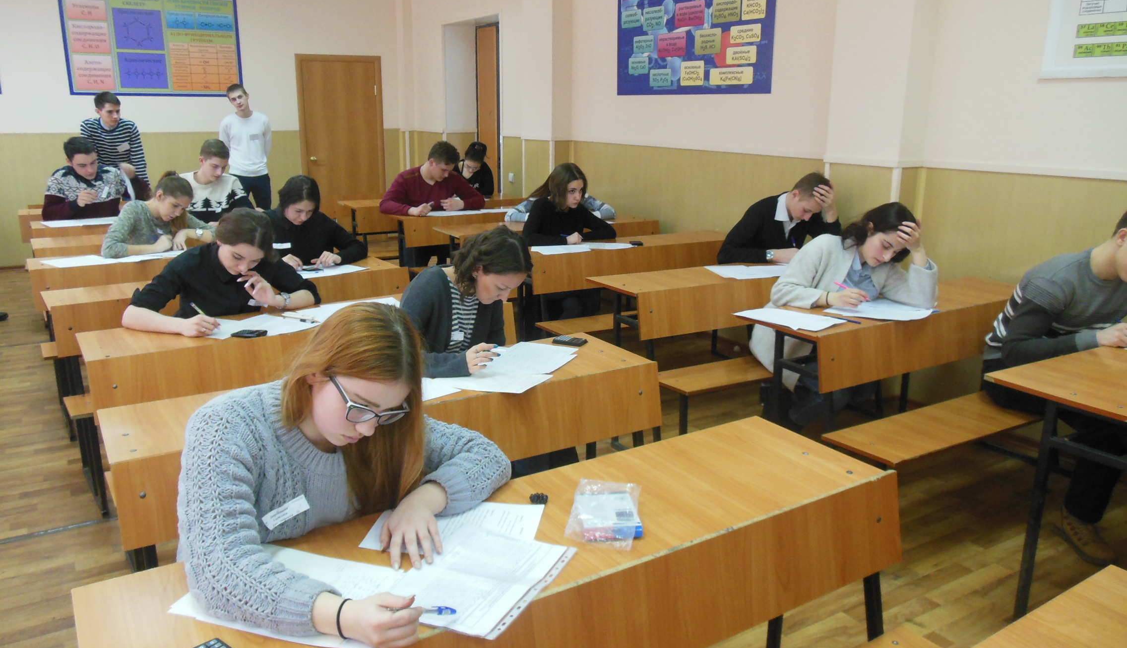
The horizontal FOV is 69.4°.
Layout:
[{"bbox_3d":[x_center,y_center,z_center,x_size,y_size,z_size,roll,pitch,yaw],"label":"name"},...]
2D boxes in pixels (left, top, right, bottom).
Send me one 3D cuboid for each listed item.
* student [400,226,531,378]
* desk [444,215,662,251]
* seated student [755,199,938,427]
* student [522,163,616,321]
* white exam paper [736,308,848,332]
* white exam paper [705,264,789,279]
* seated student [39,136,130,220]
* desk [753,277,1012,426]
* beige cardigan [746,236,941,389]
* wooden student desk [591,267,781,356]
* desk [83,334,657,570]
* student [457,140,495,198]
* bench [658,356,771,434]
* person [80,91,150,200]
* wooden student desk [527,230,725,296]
[{"bbox_3d":[-0.365,0.239,2.850,0.520,1.160,0.700,-13,20,-42],"label":"student"},{"bbox_3d":[-0.068,-0.282,5.381,1.510,0.750,0.410,-9,17,-32],"label":"desk"},{"bbox_3d":[1.129,0.064,3.446,0.620,1.180,0.740,-6,16,-26],"label":"seated student"},{"bbox_3d":[-0.027,-0.382,5.076,0.630,1.225,0.700,-8,17,-31],"label":"student"},{"bbox_3d":[0.884,-0.023,3.151,0.235,0.006,0.315,-12,20,-40],"label":"white exam paper"},{"bbox_3d":[0.974,-0.264,4.093,0.440,0.005,0.320,-2,15,-11],"label":"white exam paper"},{"bbox_3d":[-3.345,-0.657,5.769,0.560,1.310,0.700,-10,18,-35],"label":"seated student"},{"bbox_3d":[1.457,0.275,3.543,1.535,0.765,0.420,-8,17,-31],"label":"desk"},{"bbox_3d":[1.130,-0.046,3.464,0.680,0.670,0.560,-5,16,-20],"label":"beige cardigan"},{"bbox_3d":[0.834,0.098,4.070,1.510,0.750,0.410,-9,17,-32],"label":"wooden student desk"},{"bbox_3d":[-0.461,0.538,2.446,1.537,0.754,0.440,-8,17,-31],"label":"desk"},{"bbox_3d":[-0.894,-1.083,7.673,0.550,1.245,0.720,-8,17,-31],"label":"student"},{"bbox_3d":[1.068,0.365,3.865,1.510,0.410,0.270,-8,17,-31],"label":"bench"},{"bbox_3d":[-3.541,-1.017,6.531,0.500,1.637,0.400,-13,20,-42],"label":"person"},{"bbox_3d":[0.406,-0.118,4.986,1.535,0.765,0.420,-8,17,-31],"label":"wooden student desk"}]

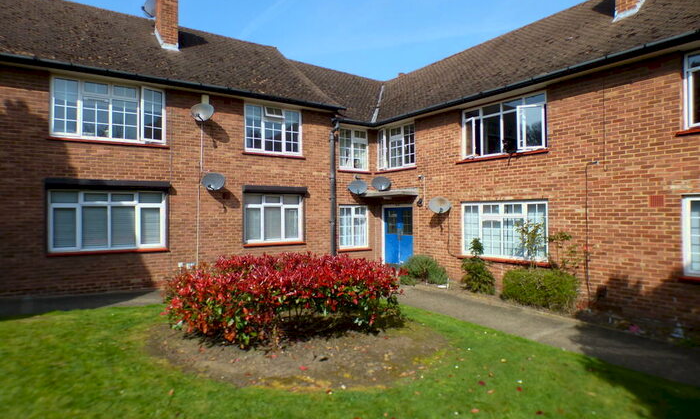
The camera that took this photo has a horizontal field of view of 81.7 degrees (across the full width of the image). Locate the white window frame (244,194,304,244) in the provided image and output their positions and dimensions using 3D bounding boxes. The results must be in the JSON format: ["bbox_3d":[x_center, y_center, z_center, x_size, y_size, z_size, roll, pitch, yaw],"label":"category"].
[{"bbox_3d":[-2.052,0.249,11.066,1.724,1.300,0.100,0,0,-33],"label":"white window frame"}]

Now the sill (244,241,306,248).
[{"bbox_3d":[-2.005,0.944,11.008,1.783,0.080,0.150,0,0,-33],"label":"sill"}]

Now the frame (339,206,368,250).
[{"bbox_3d":[0.147,0.572,12.888,1.155,1.368,0.100,0,-1,-35],"label":"frame"}]

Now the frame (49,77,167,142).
[{"bbox_3d":[-5.304,-2.172,9.005,2.206,1.290,0.100,0,0,-33],"label":"frame"}]

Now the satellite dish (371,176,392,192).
[{"bbox_3d":[1.019,-0.841,13.087,0.580,0.480,0.350,0,0,3],"label":"satellite dish"}]

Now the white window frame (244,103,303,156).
[{"bbox_3d":[-2.113,-2.202,11.399,1.751,1.316,0.100,0,-1,-35],"label":"white window frame"}]

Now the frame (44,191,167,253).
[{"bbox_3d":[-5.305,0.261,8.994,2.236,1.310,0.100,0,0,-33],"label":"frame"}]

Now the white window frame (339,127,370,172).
[{"bbox_3d":[0.145,-1.908,12.970,1.157,1.321,0.100,0,-1,-35],"label":"white window frame"}]

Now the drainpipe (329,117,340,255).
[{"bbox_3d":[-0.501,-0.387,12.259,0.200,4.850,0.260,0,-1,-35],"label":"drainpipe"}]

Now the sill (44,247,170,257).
[{"bbox_3d":[-5.282,0.963,9.002,2.327,0.080,0.150,0,-1,-35],"label":"sill"}]

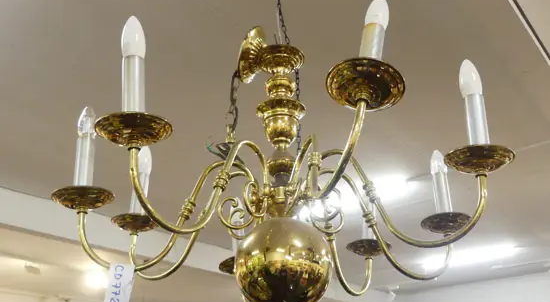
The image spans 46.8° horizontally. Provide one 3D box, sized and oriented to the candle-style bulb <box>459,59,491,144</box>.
[{"bbox_3d":[0.322,-0.072,1.028,0.035,0.169,0.035,0,-22,0],"label":"candle-style bulb"}]

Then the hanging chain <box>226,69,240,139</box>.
[{"bbox_3d":[-0.082,-0.093,1.259,0.027,0.160,0.023,0,-25,0],"label":"hanging chain"}]

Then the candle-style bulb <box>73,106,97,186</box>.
[{"bbox_3d":[-0.340,-0.005,1.143,0.035,0.169,0.035,-4,-23,0],"label":"candle-style bulb"}]

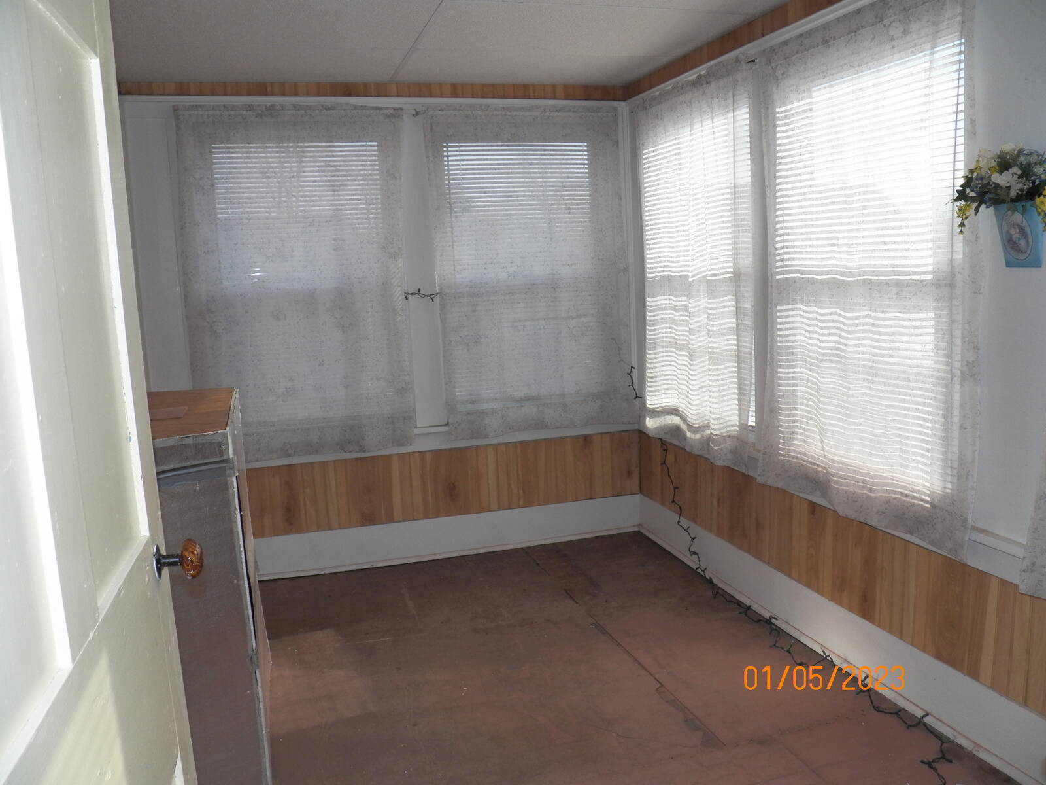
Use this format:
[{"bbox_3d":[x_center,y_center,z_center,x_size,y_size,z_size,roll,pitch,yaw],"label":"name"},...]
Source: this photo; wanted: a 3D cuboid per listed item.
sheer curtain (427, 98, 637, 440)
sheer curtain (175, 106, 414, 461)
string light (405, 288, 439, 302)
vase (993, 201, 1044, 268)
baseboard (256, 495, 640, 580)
[{"bbox_3d":[0.059,-0.582,4.138,1.000,1.575,0.060,-5,8,-16],"label":"sheer curtain"},{"bbox_3d":[-0.993,-0.493,3.843,0.959,1.562,0.060,-5,8,-16],"label":"sheer curtain"},{"bbox_3d":[-0.476,-0.463,4.008,0.160,0.059,0.030,-5,8,-16],"label":"string light"},{"bbox_3d":[1.182,-0.379,2.045,0.080,0.152,0.110,-5,8,-16],"label":"vase"},{"bbox_3d":[-0.390,0.718,4.211,2.098,0.203,0.022,-5,8,-16],"label":"baseboard"}]

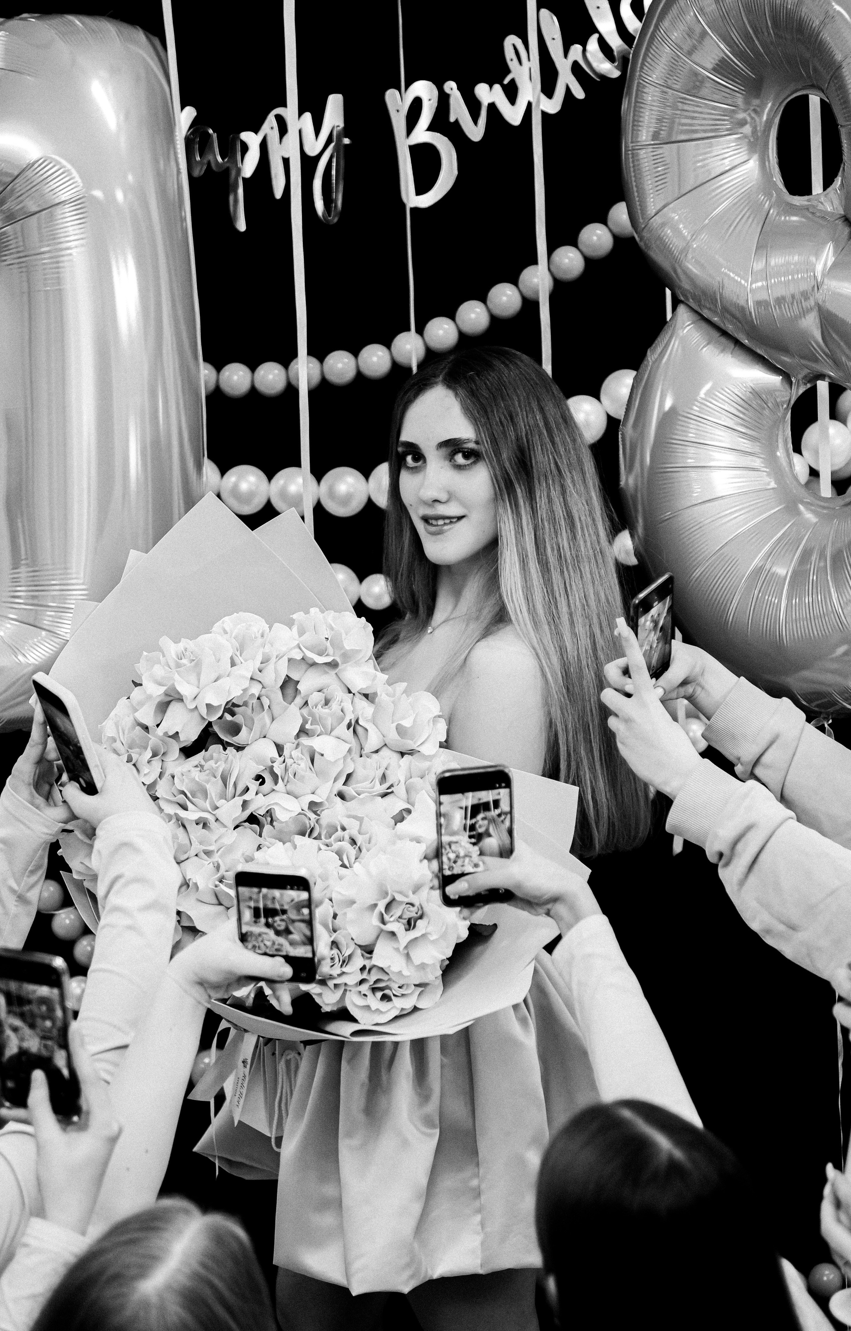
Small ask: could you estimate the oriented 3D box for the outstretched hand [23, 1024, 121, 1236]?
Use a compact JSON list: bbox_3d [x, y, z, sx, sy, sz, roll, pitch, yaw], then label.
[{"bbox_3d":[-0.308,0.405,2.000,0.080,0.180,0.085,7,-14,-20],"label":"outstretched hand"}]

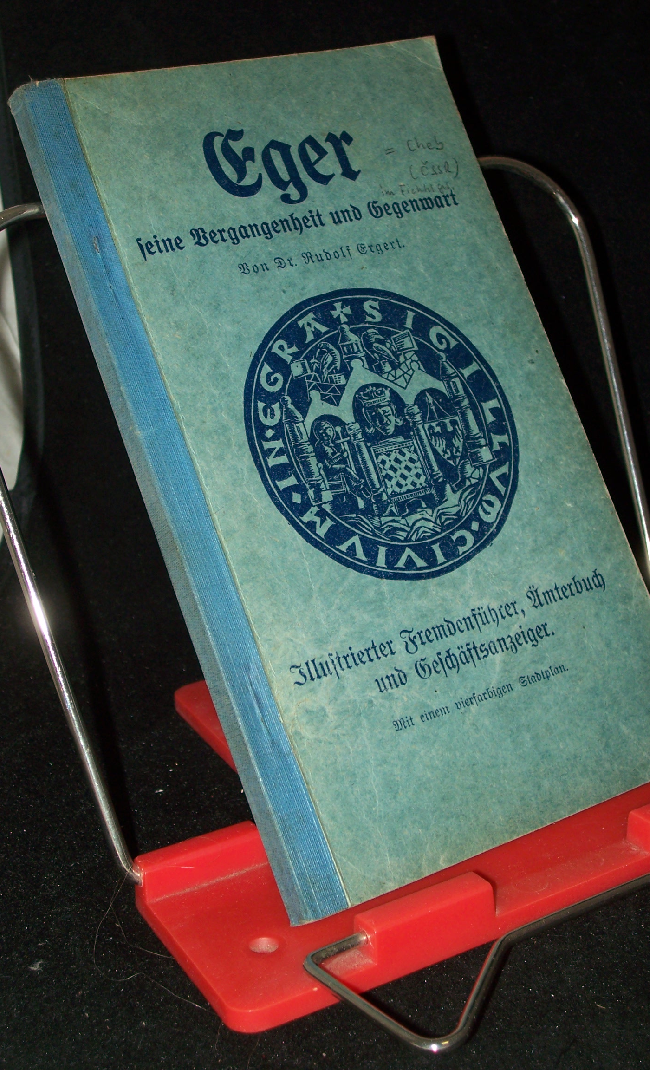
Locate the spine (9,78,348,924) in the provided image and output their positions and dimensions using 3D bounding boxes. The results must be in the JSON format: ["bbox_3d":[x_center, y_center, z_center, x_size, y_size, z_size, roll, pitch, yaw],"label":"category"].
[{"bbox_3d":[-0.033,-0.010,0.357,0.010,0.193,0.011,-16,-8,-29],"label":"spine"}]

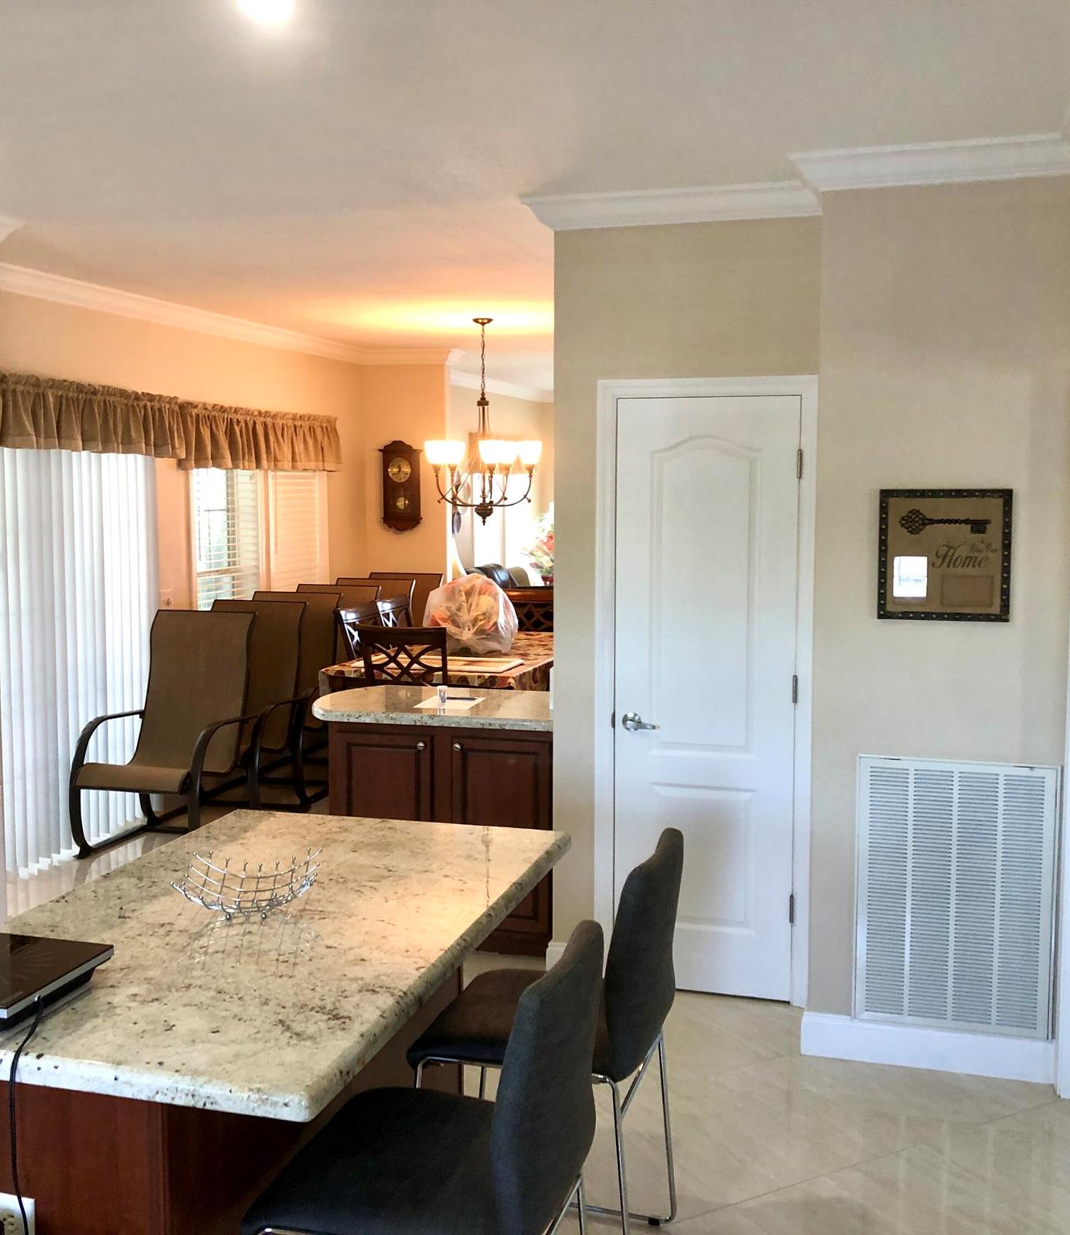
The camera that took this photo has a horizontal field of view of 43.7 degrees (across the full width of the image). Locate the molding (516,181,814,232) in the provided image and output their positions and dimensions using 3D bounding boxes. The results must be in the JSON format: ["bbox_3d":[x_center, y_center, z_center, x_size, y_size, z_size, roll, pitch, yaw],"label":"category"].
[{"bbox_3d":[0.440,-1.331,4.337,0.966,0.083,0.083,1,6,16],"label":"molding"}]

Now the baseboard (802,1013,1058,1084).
[{"bbox_3d":[1.171,1.287,3.996,0.723,0.138,0.017,2,6,17],"label":"baseboard"}]

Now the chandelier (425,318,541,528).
[{"bbox_3d":[-0.315,-1.123,7.699,0.695,1.193,0.695,0,6,0],"label":"chandelier"}]

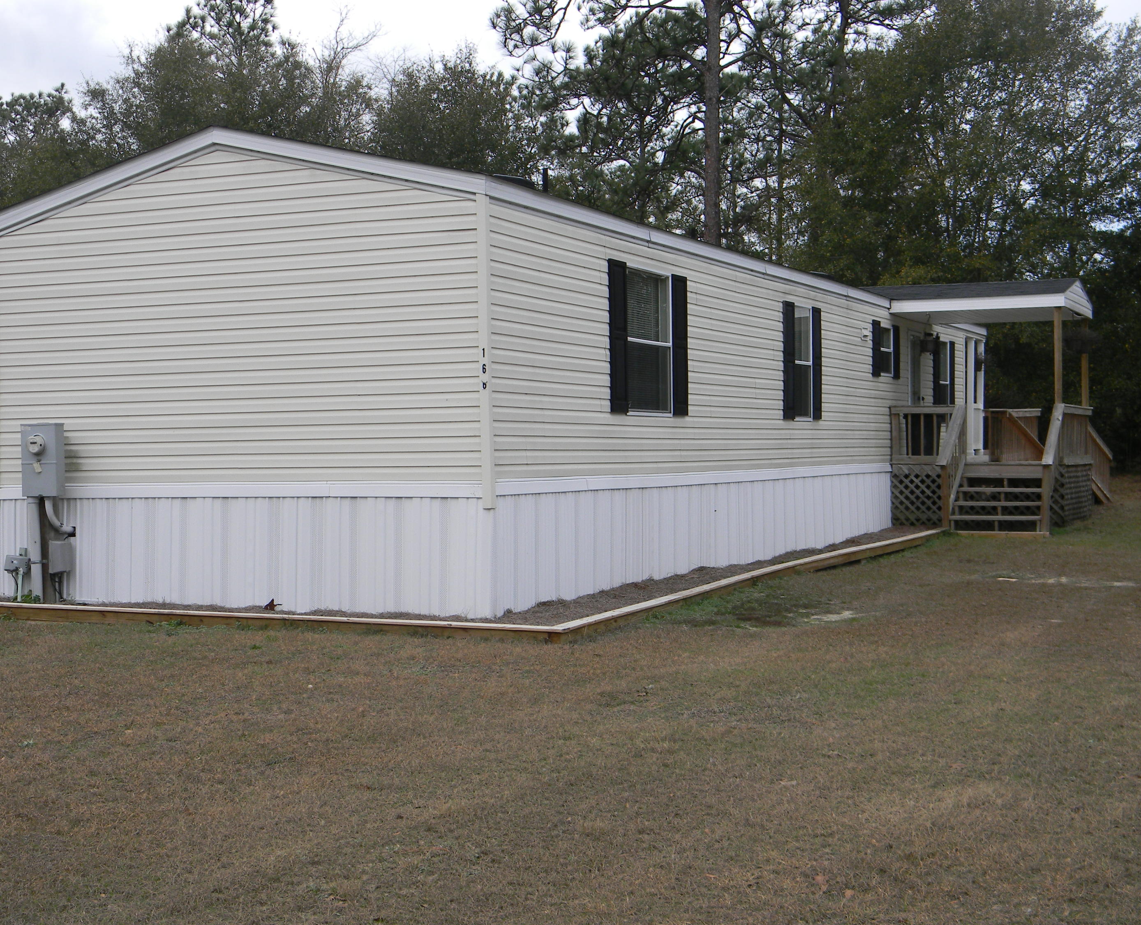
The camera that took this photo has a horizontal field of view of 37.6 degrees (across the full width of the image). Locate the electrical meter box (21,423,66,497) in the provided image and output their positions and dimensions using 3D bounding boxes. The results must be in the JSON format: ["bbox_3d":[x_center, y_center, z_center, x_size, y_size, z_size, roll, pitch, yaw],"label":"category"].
[{"bbox_3d":[-4.509,-0.021,14.300,0.365,0.620,0.170,0,0,25],"label":"electrical meter box"}]

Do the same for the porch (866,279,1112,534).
[{"bbox_3d":[6.212,-0.808,24.905,2.770,3.620,5.350,0,0,25],"label":"porch"}]

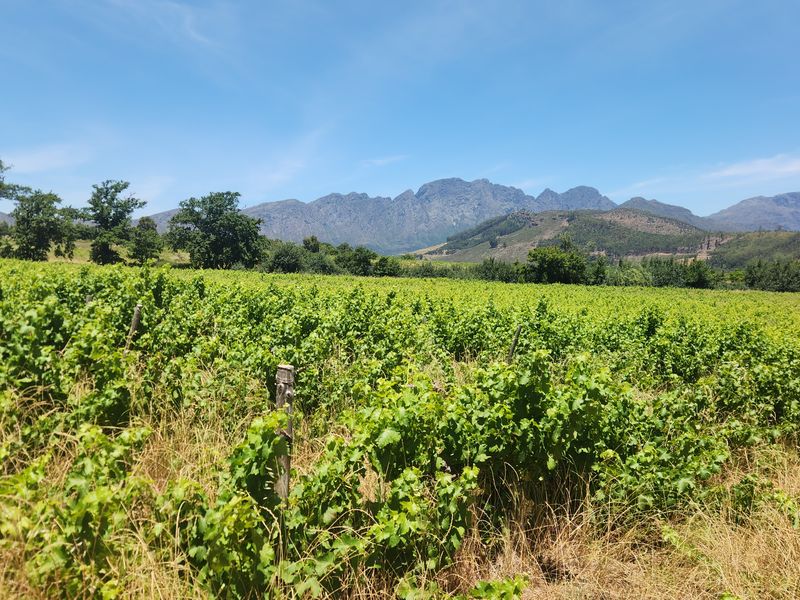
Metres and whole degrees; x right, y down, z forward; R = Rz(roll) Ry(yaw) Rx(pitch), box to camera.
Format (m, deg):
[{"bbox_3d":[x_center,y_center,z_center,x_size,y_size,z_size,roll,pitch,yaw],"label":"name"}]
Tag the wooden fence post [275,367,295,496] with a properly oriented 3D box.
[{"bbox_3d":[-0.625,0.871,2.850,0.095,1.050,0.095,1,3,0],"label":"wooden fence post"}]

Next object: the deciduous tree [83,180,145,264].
[{"bbox_3d":[-32.230,-8.636,60.000,6.900,9.600,6.600,0,3,0],"label":"deciduous tree"}]

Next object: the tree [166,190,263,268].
[{"bbox_3d":[-20.079,-7.475,58.000,10.200,8.600,9.300,0,3,0],"label":"tree"}]

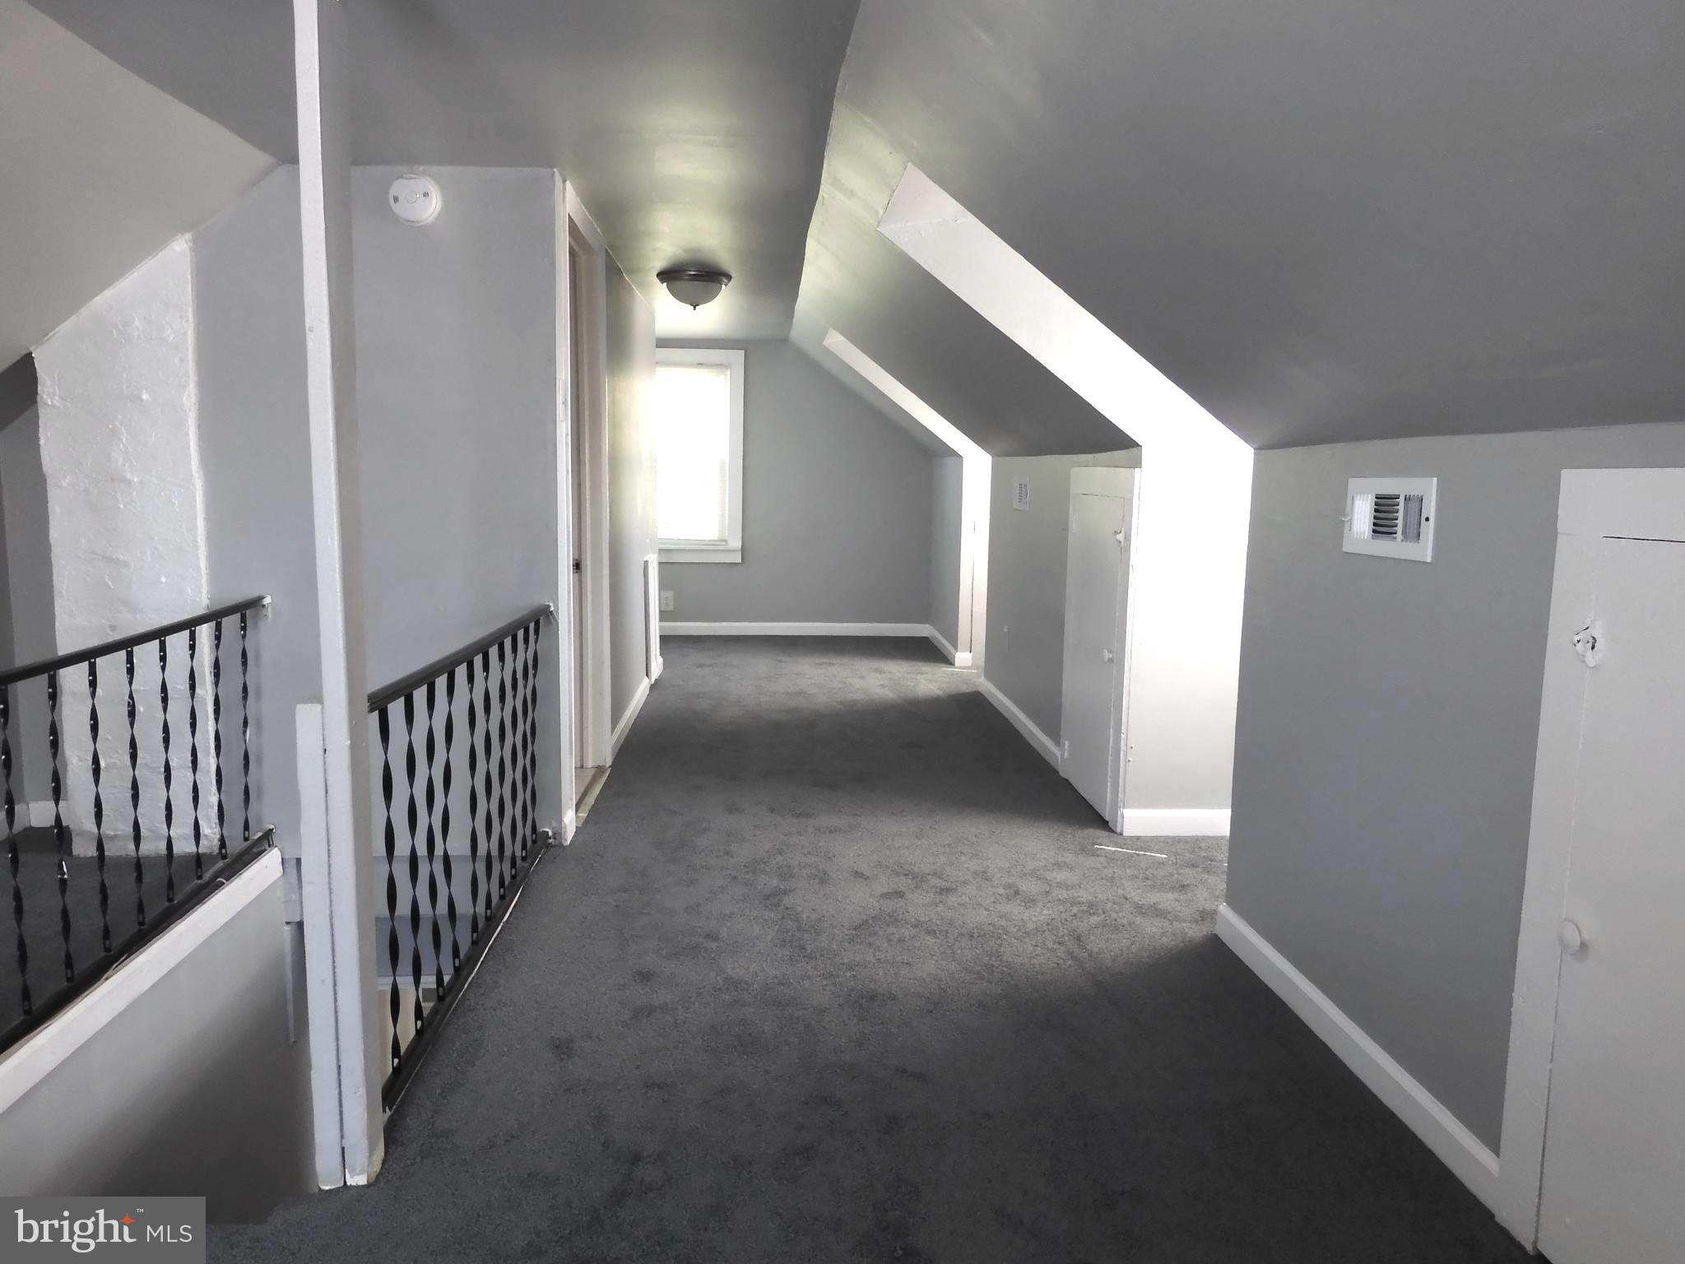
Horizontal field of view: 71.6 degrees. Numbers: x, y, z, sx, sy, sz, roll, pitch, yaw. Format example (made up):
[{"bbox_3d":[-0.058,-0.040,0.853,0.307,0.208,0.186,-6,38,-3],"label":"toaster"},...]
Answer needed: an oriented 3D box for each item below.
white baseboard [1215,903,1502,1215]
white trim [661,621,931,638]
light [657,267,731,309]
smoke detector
[{"bbox_3d":[0.983,0.788,2.360,0.016,0.087,1.124,0,8,-4],"label":"white baseboard"},{"bbox_3d":[-0.319,-0.015,8.040,1.856,0.087,0.016,0,8,-4],"label":"white trim"},{"bbox_3d":[-0.635,-1.468,5.032,0.323,0.153,0.323,0,8,-4],"label":"light"},{"bbox_3d":[-1.179,-1.194,3.215,0.138,0.138,0.042,0,8,-4],"label":"smoke detector"}]

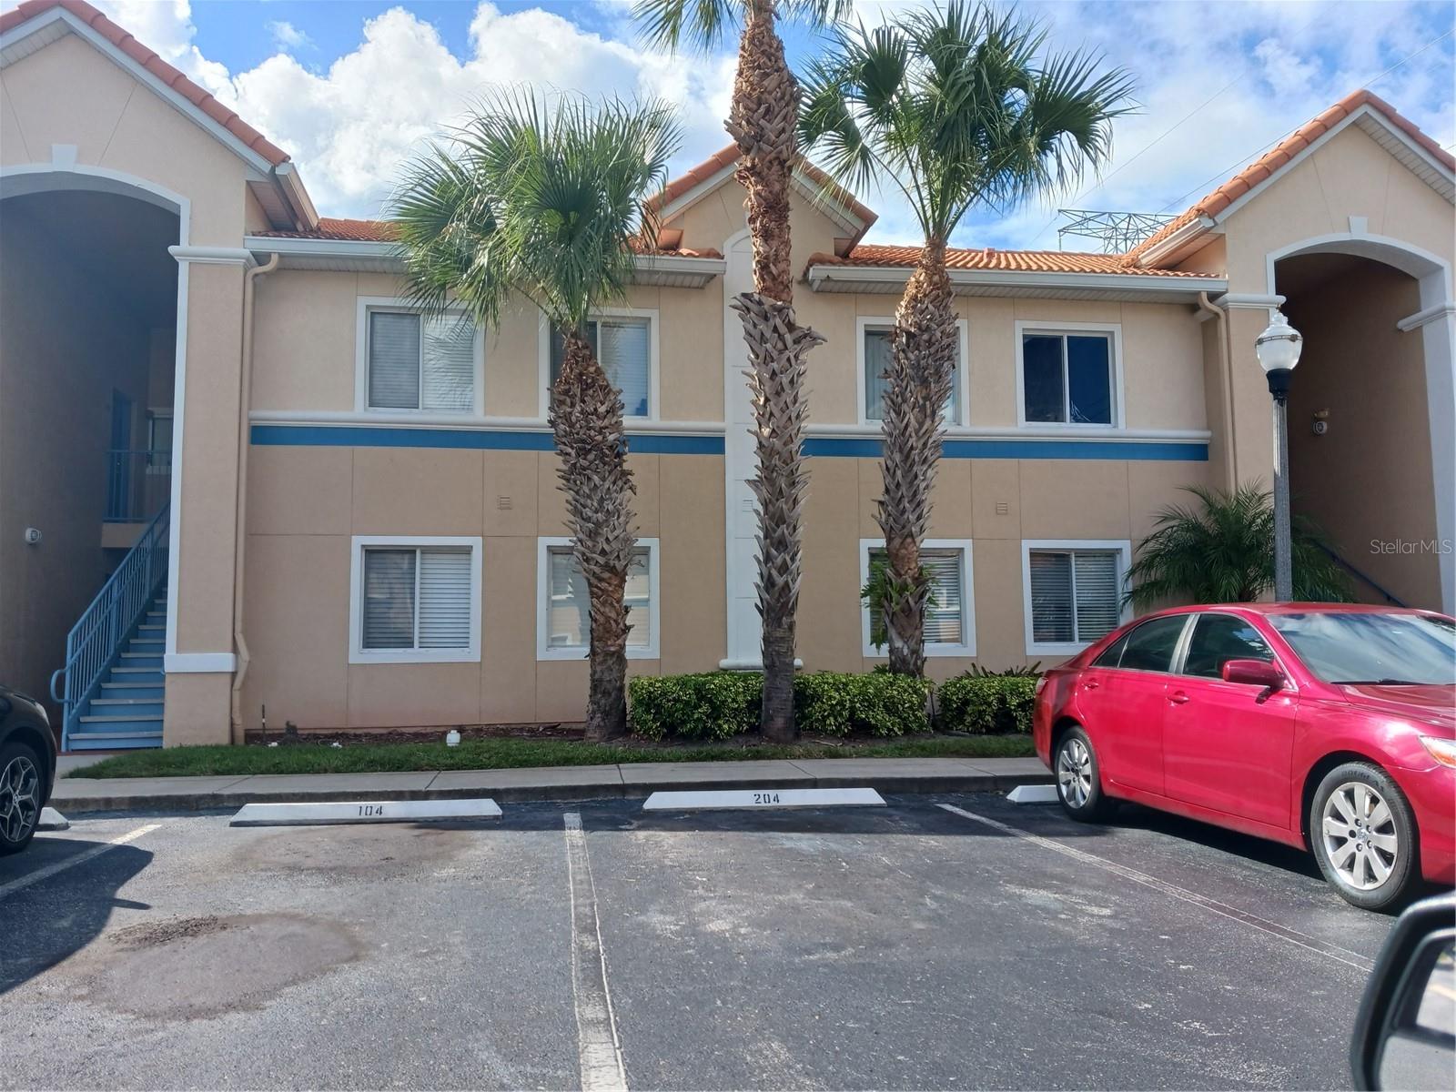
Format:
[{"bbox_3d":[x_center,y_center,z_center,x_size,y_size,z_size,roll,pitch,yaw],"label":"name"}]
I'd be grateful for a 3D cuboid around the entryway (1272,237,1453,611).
[{"bbox_3d":[8.453,-0.918,15.098,2.660,6.460,0.490,0,-5,-9],"label":"entryway"}]

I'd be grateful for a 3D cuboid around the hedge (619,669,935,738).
[{"bbox_3d":[0.544,1.800,12.901,3.320,0.690,0.950,0,-5,-9],"label":"hedge"}]

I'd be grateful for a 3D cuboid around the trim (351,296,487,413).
[{"bbox_3d":[-3.715,-2.280,13.744,1.493,1.420,0.100,0,-5,-9],"label":"trim"}]

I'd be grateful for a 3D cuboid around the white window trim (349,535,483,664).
[{"bbox_3d":[-3.687,0.635,13.474,1.493,1.486,0.100,0,-5,-9],"label":"white window trim"}]

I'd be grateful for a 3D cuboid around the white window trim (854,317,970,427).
[{"bbox_3d":[2.389,-2.250,14.694,1.493,1.420,0.100,0,-5,-9],"label":"white window trim"}]

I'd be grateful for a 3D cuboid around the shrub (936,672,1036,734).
[{"bbox_3d":[3.100,1.821,13.222,1.150,0.660,0.900,0,-5,-9],"label":"shrub"}]

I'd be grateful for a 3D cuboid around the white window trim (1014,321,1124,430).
[{"bbox_3d":[4.522,-2.240,15.026,1.493,1.420,0.100,0,-5,-9],"label":"white window trim"}]

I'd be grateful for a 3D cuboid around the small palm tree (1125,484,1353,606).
[{"bbox_3d":[6.011,0.708,13.375,2.460,2.850,2.400,0,-5,-9],"label":"small palm tree"}]

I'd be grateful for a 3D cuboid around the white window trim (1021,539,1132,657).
[{"bbox_3d":[4.550,0.676,14.755,1.493,1.486,0.100,0,-5,-9],"label":"white window trim"}]

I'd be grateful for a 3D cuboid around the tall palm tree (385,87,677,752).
[{"bbox_3d":[-2.105,-1.484,12.467,3.180,7.200,2.900,0,-5,-9],"label":"tall palm tree"}]

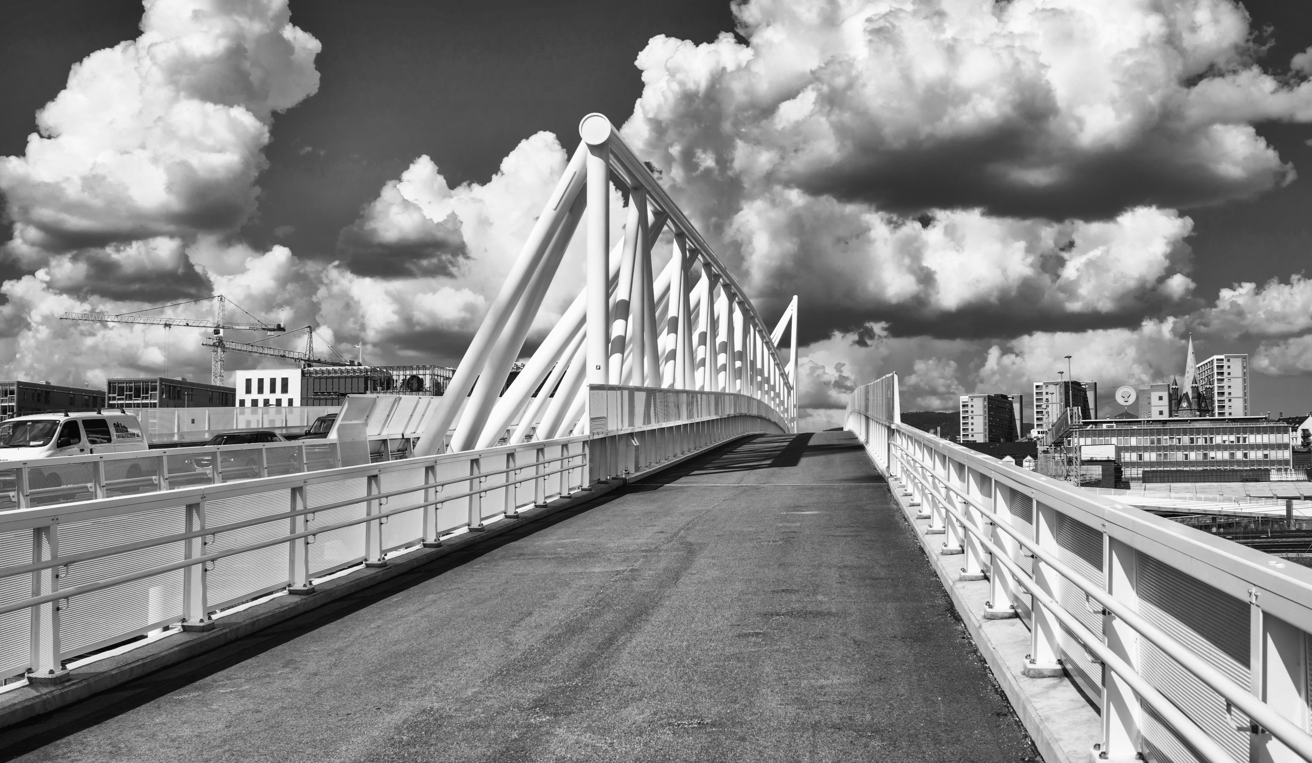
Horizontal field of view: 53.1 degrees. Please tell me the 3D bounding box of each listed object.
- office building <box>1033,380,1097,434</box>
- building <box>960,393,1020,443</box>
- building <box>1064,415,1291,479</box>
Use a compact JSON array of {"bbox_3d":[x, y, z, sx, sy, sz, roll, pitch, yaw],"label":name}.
[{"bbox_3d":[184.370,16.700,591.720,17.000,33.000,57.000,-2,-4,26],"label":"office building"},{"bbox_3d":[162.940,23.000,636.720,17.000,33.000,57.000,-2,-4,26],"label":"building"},{"bbox_3d":[106.070,13.950,270.230,42.500,13.000,14.000,-1,-3,12],"label":"building"}]

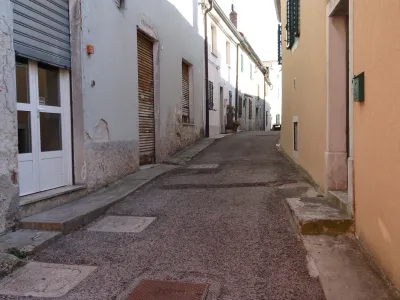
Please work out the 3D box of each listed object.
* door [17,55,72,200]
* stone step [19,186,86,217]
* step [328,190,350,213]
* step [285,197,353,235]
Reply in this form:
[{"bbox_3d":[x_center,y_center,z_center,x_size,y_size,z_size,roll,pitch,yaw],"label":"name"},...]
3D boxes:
[{"bbox_3d":[-2.083,-0.379,5.298,0.072,1.854,1.442,0,2,12],"label":"door"},{"bbox_3d":[-1.941,0.642,5.243,0.288,0.206,1.555,0,2,12],"label":"stone step"},{"bbox_3d":[1.758,0.618,4.758,0.278,0.118,0.999,-1,2,6],"label":"step"},{"bbox_3d":[1.354,0.764,4.746,0.546,0.180,1.308,-1,2,6],"label":"step"}]

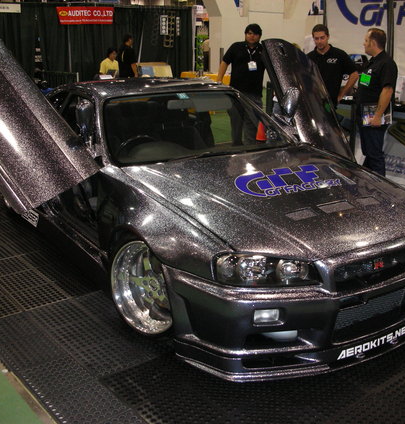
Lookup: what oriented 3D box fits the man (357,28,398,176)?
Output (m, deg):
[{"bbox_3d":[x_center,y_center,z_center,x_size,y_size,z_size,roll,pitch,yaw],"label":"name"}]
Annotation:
[{"bbox_3d":[1.612,-0.867,5.488,0.380,1.710,0.520,-4,17,-14],"label":"man"}]

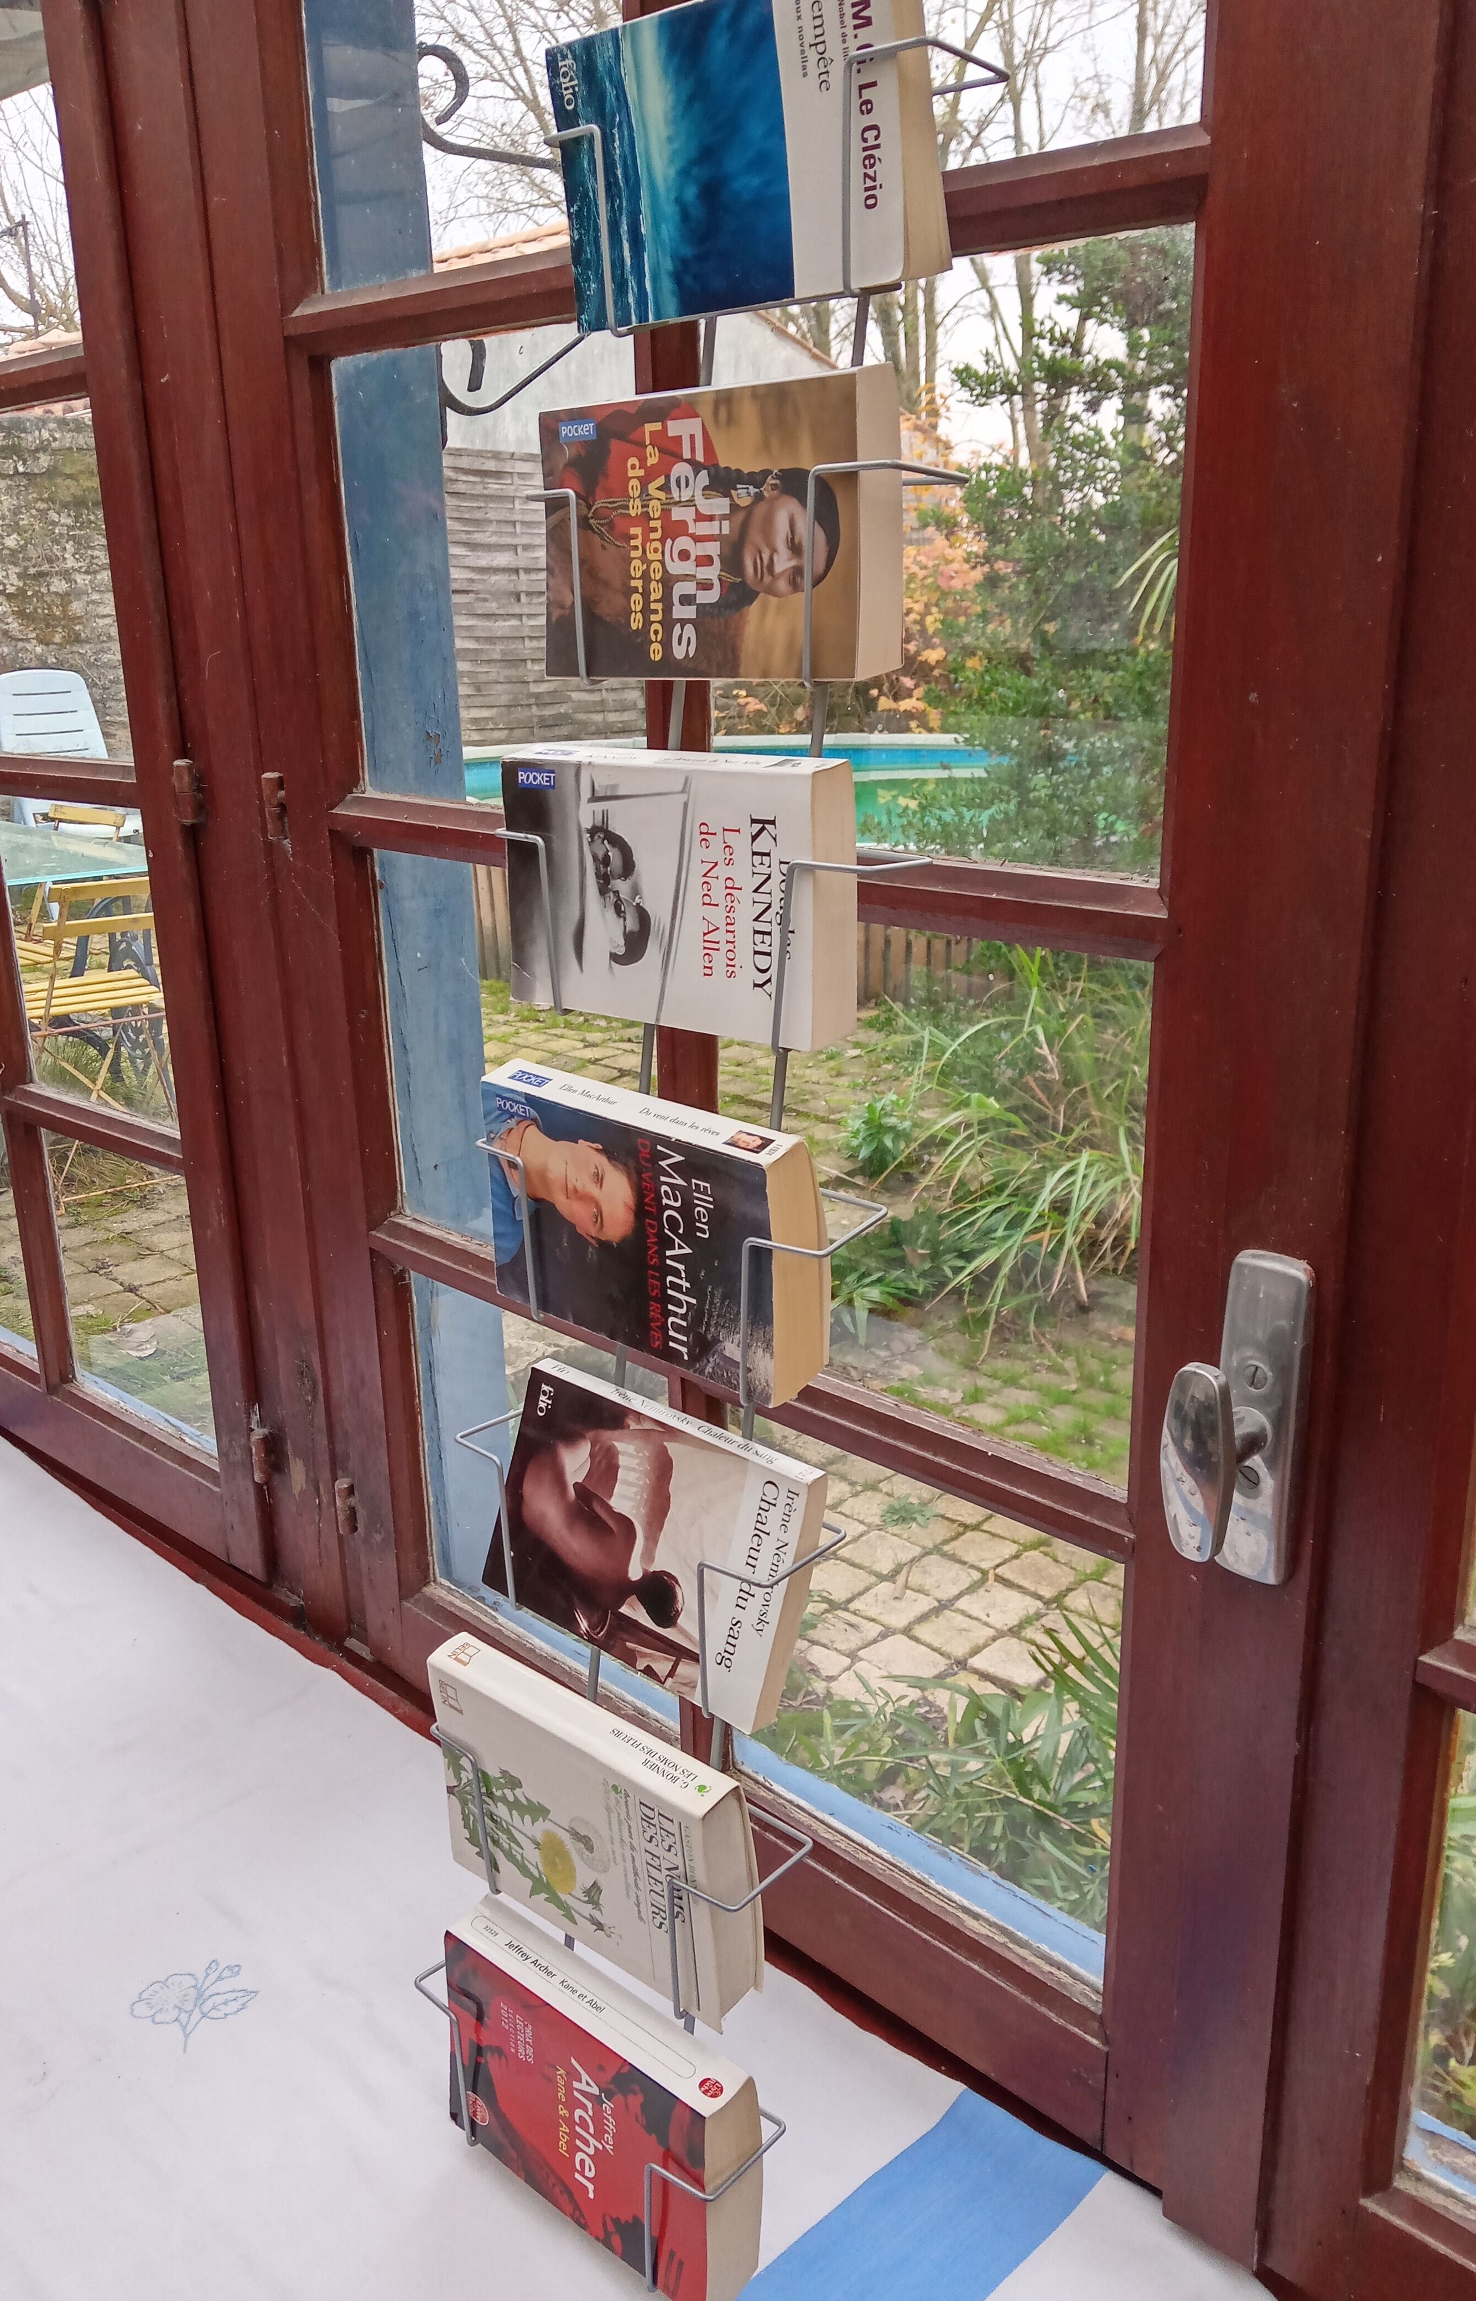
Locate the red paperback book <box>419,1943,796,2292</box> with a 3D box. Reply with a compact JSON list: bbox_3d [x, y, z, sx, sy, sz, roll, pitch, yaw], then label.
[{"bbox_3d":[-0.068,0.450,0.881,0.178,0.111,0.034,14,20,41],"label":"red paperback book"}]

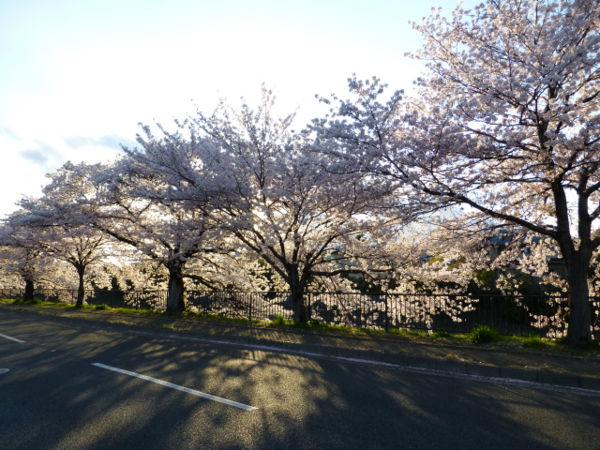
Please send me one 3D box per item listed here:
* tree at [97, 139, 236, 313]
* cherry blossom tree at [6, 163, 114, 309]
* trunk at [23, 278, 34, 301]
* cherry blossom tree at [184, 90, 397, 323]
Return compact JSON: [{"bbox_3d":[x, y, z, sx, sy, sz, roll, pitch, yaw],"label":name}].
[{"bbox_3d":[-6.335,-0.075,19.756,6.700,8.390,6.600,0,-8,0],"label":"tree"},{"bbox_3d":[-14.887,0.484,25.981,6.400,9.050,6.400,0,-8,0],"label":"cherry blossom tree"},{"bbox_3d":[-20.323,4.825,31.140,0.700,1.630,0.700,0,-8,0],"label":"trunk"},{"bbox_3d":[-0.344,-0.804,15.099,7.600,8.630,7.200,0,-8,0],"label":"cherry blossom tree"}]

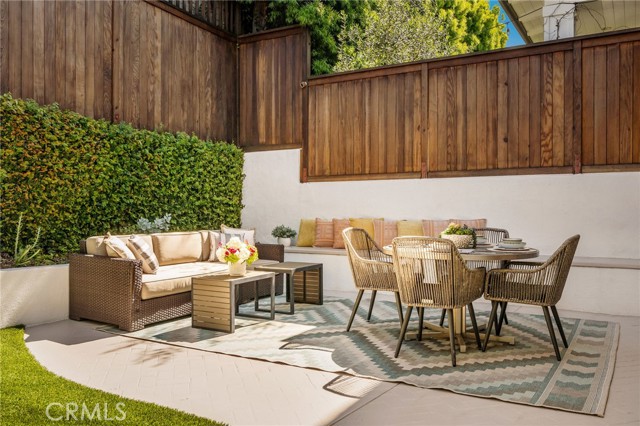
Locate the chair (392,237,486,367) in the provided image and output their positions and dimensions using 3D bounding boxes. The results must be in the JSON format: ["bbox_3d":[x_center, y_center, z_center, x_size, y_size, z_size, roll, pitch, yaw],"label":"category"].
[{"bbox_3d":[0.844,0.590,3.857,0.562,0.861,0.663,0,1,31],"label":"chair"}]

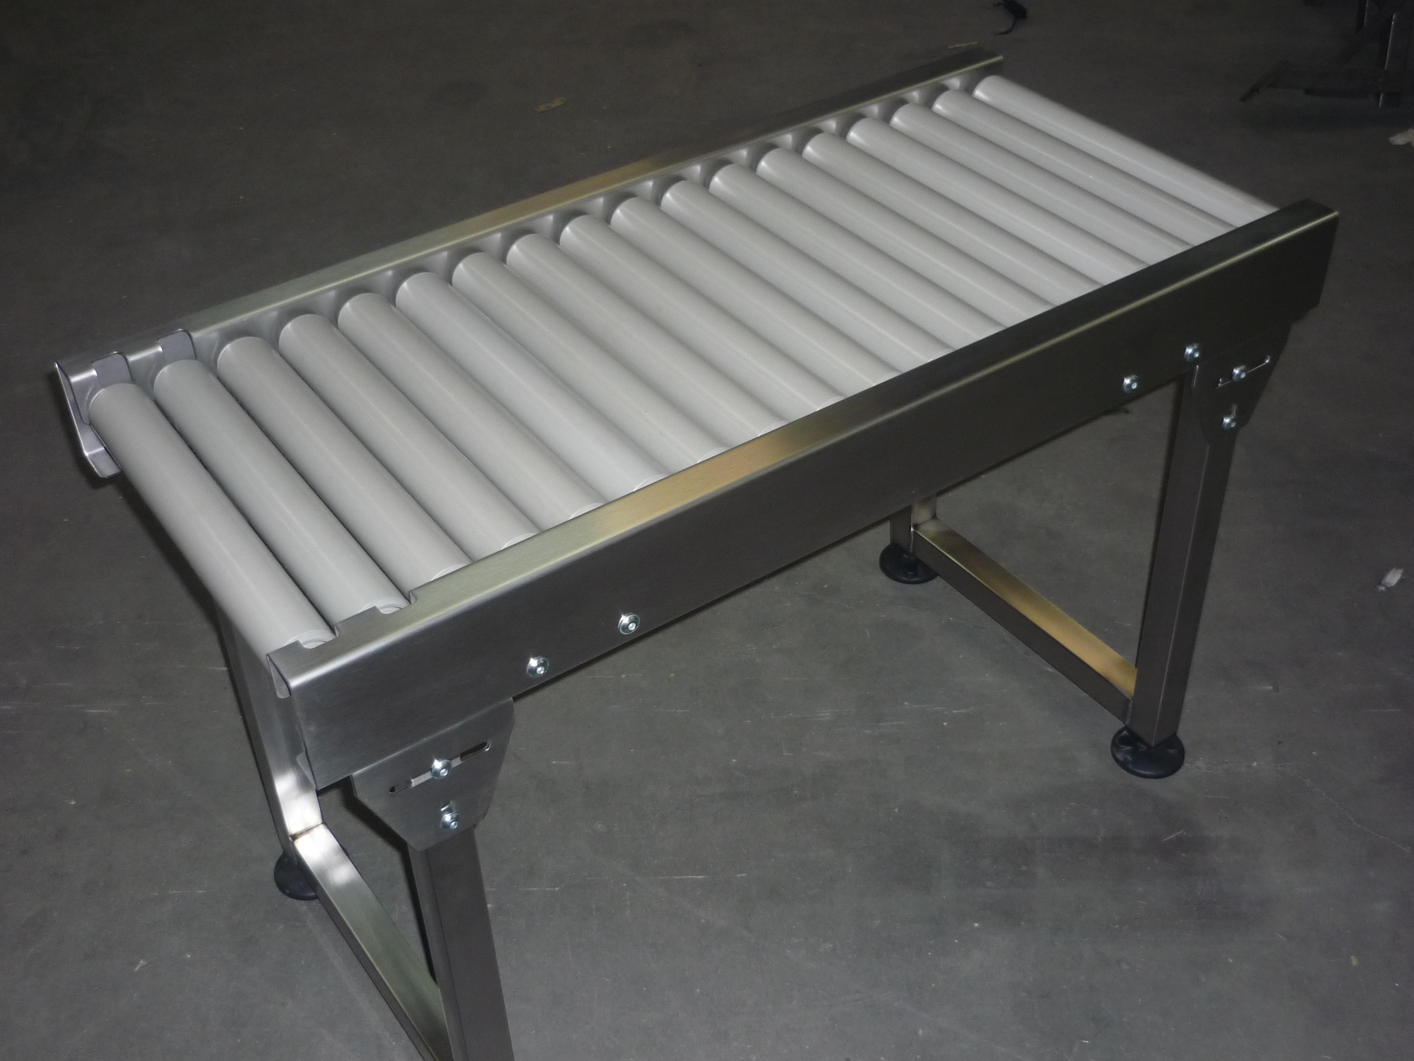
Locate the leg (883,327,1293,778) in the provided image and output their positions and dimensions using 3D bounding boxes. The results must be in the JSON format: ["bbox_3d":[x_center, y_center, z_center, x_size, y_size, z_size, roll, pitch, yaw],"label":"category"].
[{"bbox_3d":[0.372,-0.070,1.749,0.125,0.577,0.499,-25,44,-25],"label":"leg"}]

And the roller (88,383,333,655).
[{"bbox_3d":[-0.370,-0.006,1.141,0.050,0.050,0.371,-25,44,-25],"label":"roller"}]

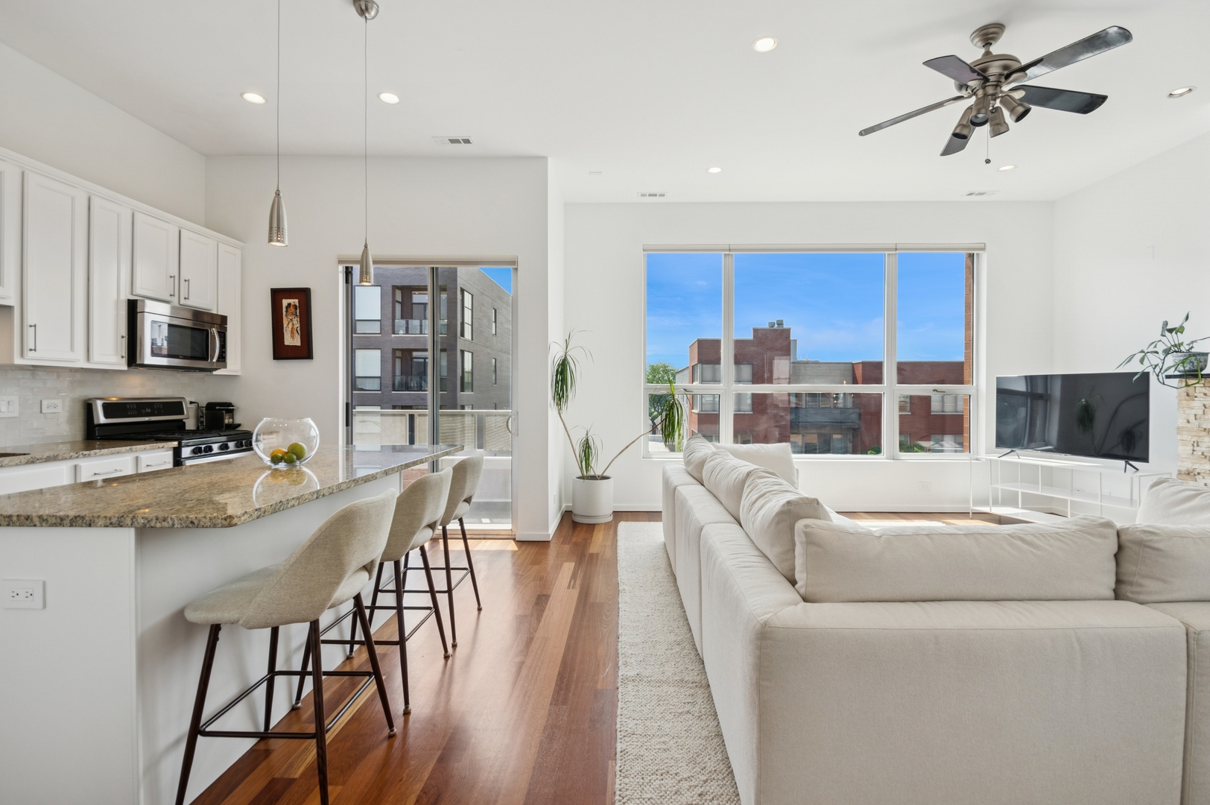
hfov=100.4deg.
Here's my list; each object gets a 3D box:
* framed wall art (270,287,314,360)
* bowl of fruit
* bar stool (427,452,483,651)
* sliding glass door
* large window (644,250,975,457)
[{"bbox_3d":[-2.685,-0.674,4.349,0.350,0.616,0.040,-1,1,2],"label":"framed wall art"},{"bbox_3d":[-1.499,0.191,2.374,0.260,0.207,0.260,0,1,0],"label":"bowl of fruit"},{"bbox_3d":[-0.954,0.740,2.709,0.570,0.925,0.480,0,1,2],"label":"bar stool"},{"bbox_3d":[-1.530,-0.041,4.391,1.540,2.395,0.120,0,1,2],"label":"sliding glass door"},{"bbox_3d":[2.145,-0.509,5.320,3.466,2.216,0.120,0,1,2],"label":"large window"}]

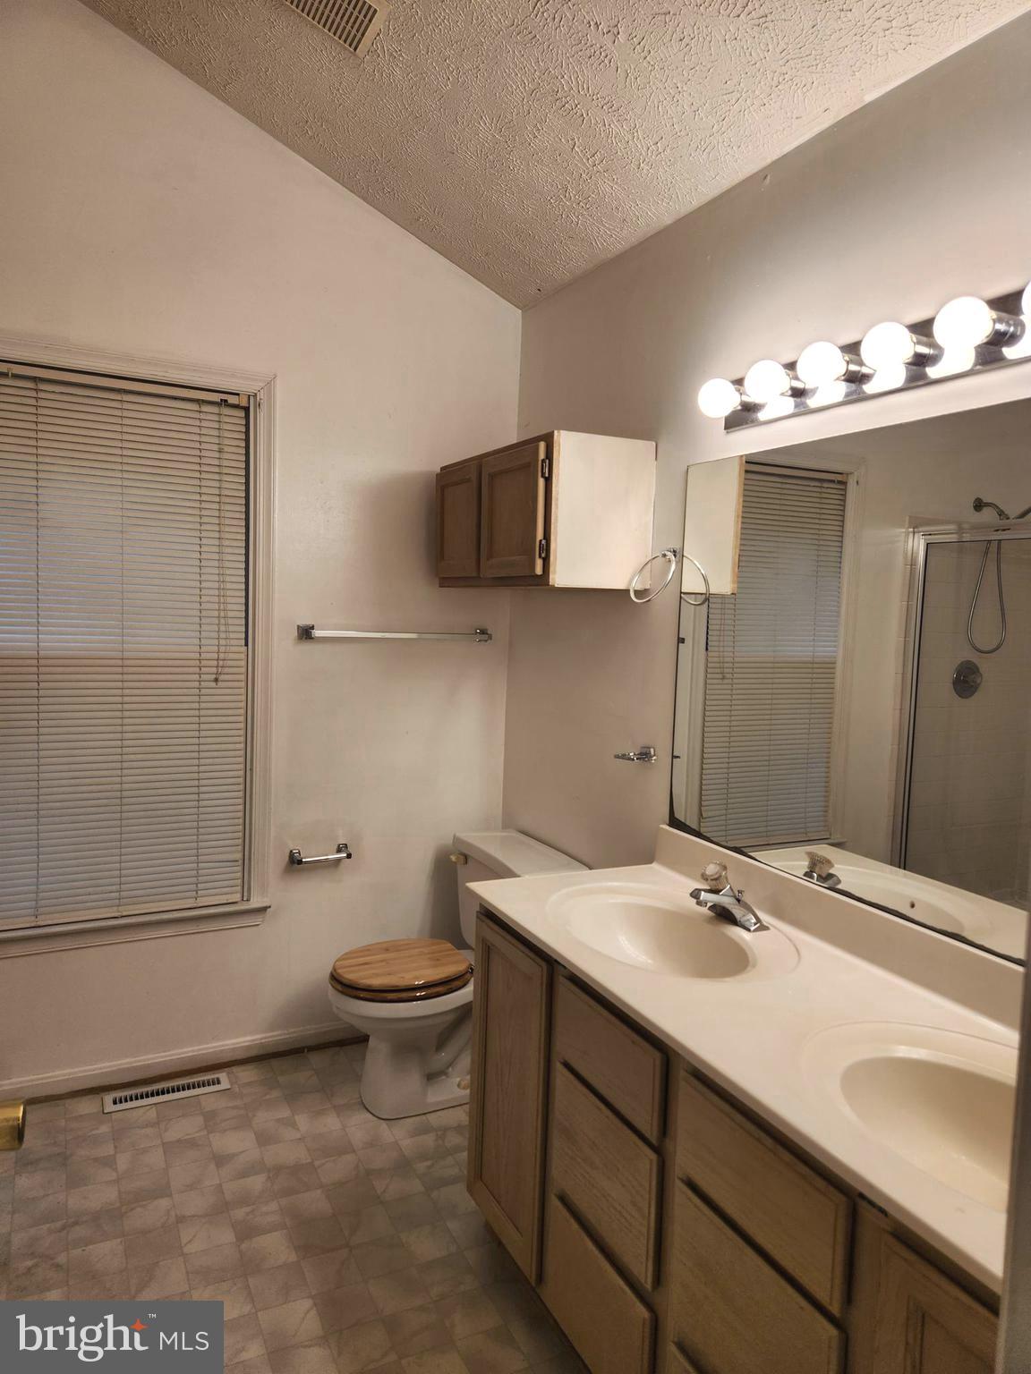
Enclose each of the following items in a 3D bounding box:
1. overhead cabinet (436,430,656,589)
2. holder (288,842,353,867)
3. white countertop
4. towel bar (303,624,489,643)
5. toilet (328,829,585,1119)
[{"bbox_3d":[0.051,-0.477,2.641,0.320,0.383,0.756,-1,6,-26],"label":"overhead cabinet"},{"bbox_3d":[-0.613,0.532,2.898,0.195,0.048,0.079,-1,6,-26],"label":"holder"},{"bbox_3d":[0.479,0.490,1.542,0.544,0.132,1.534,-1,6,-26],"label":"white countertop"},{"bbox_3d":[-0.370,-0.172,2.945,0.646,0.050,0.074,-1,6,-26],"label":"towel bar"},{"bbox_3d":[-0.210,0.859,2.742,0.693,0.712,0.484,-1,6,-26],"label":"toilet"}]

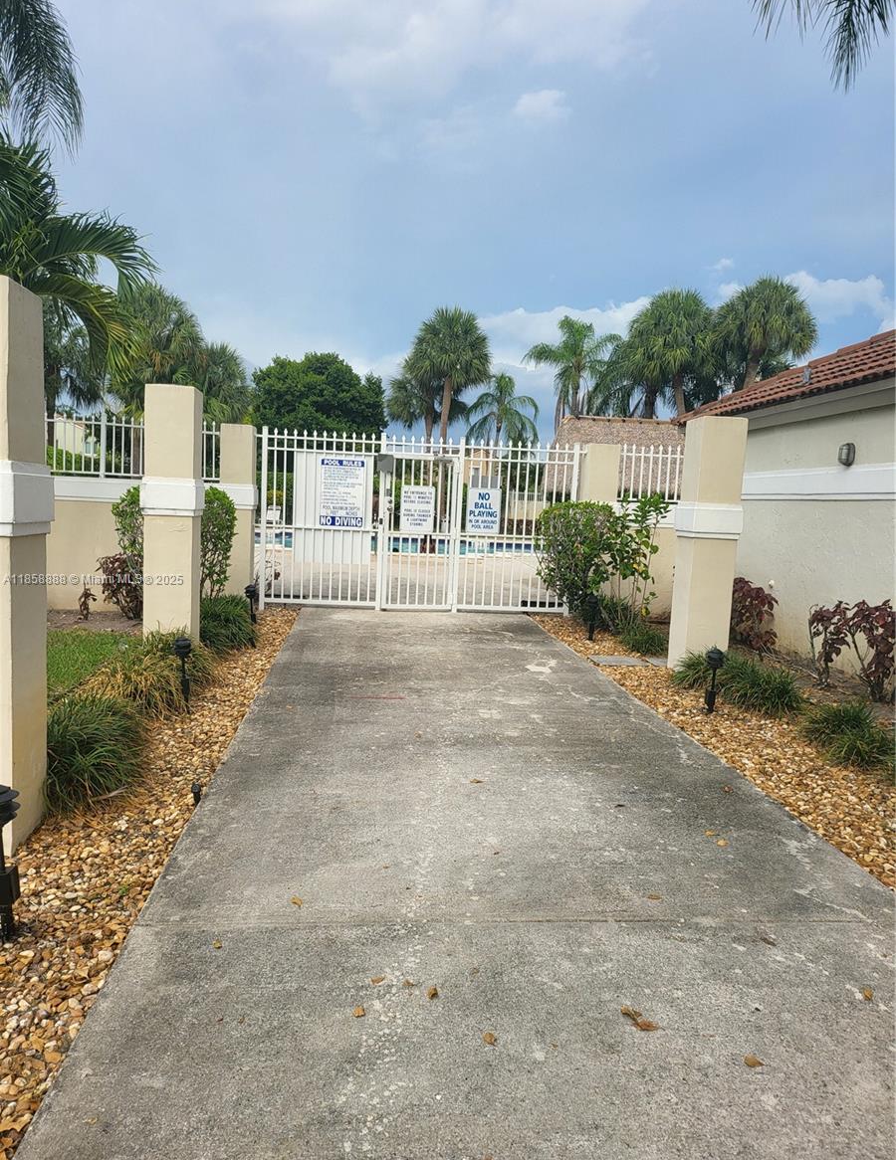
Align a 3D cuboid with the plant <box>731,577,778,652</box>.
[{"bbox_3d":[3.171,0.374,8.772,0.700,0.870,0.700,2,6,-6],"label":"plant"}]

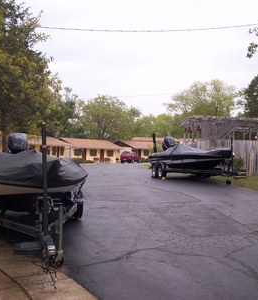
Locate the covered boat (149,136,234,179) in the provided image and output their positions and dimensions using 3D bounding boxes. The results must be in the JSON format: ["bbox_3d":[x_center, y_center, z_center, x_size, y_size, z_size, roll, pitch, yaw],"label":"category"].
[{"bbox_3d":[3.300,0.370,20.200,2.400,2.200,6.300,0,0,-21],"label":"covered boat"}]

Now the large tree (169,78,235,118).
[{"bbox_3d":[10.600,-4.200,61.000,9.900,12.200,9.500,0,0,0],"label":"large tree"}]

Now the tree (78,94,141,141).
[{"bbox_3d":[-3.600,-4.200,77.000,11.000,12.300,10.500,0,0,0],"label":"tree"}]

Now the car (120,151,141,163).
[{"bbox_3d":[0.250,1.080,59.500,1.850,1.730,4.600,0,0,22],"label":"car"}]

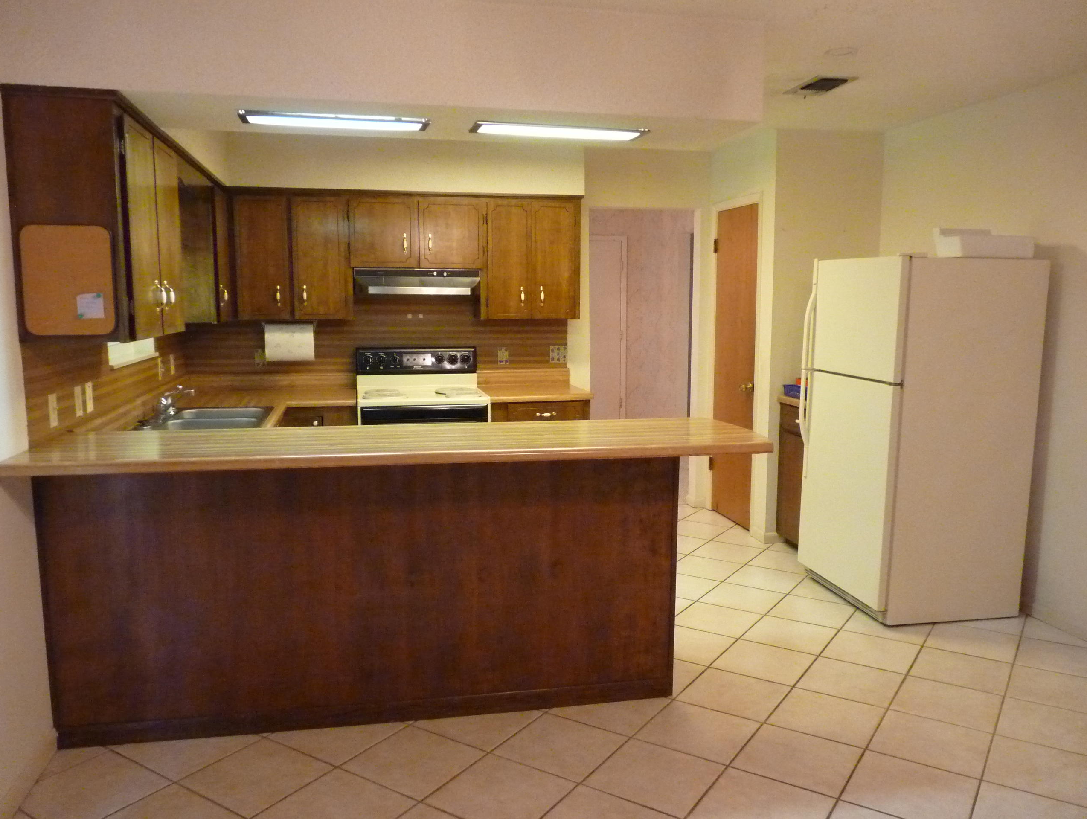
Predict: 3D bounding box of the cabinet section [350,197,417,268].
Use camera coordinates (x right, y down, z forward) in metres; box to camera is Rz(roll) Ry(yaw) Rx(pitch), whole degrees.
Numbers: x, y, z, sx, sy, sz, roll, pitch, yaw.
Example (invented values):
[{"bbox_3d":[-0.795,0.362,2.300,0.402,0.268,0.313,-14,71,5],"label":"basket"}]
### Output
[{"bbox_3d":[-0.939,-1.042,5.031,0.398,0.402,0.020,-1,7,-12],"label":"cabinet section"}]

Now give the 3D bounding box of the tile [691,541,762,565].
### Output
[{"bbox_3d":[1.075,0.844,4.947,0.331,0.010,0.331,4,8,33],"label":"tile"}]

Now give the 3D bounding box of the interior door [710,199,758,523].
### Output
[{"bbox_3d":[1.261,-0.279,5.576,0.036,2.035,0.605,-1,7,-12],"label":"interior door"}]

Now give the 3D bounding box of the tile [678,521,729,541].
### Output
[{"bbox_3d":[0.968,0.775,5.404,0.331,0.010,0.331,5,8,33],"label":"tile"}]

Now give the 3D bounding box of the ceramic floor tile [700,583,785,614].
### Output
[{"bbox_3d":[0.983,0.935,4.199,0.333,0.010,0.333,4,8,33],"label":"ceramic floor tile"}]

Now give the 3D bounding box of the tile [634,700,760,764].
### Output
[{"bbox_3d":[0.527,1.093,2.892,0.333,0.010,0.333,4,8,33],"label":"tile"}]

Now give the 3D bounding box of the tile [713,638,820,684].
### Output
[{"bbox_3d":[0.899,1.024,3.457,0.331,0.010,0.331,4,8,33],"label":"tile"}]

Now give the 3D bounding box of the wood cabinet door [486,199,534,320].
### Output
[{"bbox_3d":[-0.205,-0.901,5.182,0.267,0.700,0.020,-1,7,-10],"label":"wood cabinet door"}]

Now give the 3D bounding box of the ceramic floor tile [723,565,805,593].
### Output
[{"bbox_3d":[1.168,0.900,4.483,0.333,0.010,0.333,4,8,33],"label":"ceramic floor tile"}]

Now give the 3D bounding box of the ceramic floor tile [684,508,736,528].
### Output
[{"bbox_3d":[1.163,0.754,5.693,0.331,0.010,0.331,4,8,33],"label":"ceramic floor tile"}]

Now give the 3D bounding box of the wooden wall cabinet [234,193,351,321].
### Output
[{"bbox_3d":[-1.481,-0.906,5.095,0.655,0.735,0.330,-1,7,-12],"label":"wooden wall cabinet"}]

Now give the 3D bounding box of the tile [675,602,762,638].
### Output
[{"bbox_3d":[0.799,0.969,3.918,0.333,0.010,0.333,4,8,33],"label":"tile"}]

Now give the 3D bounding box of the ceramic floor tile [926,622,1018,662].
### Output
[{"bbox_3d":[1.836,1.001,3.650,0.333,0.010,0.333,4,8,33],"label":"ceramic floor tile"}]

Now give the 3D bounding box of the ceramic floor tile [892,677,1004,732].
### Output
[{"bbox_3d":[1.465,1.068,3.089,0.331,0.010,0.331,4,8,33],"label":"ceramic floor tile"}]

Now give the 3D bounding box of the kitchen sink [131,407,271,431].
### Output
[{"bbox_3d":[-1.560,0.132,3.901,0.550,0.190,0.840,-1,7,-12],"label":"kitchen sink"}]

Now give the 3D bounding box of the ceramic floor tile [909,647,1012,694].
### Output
[{"bbox_3d":[1.649,1.035,3.368,0.333,0.010,0.333,4,8,33],"label":"ceramic floor tile"}]

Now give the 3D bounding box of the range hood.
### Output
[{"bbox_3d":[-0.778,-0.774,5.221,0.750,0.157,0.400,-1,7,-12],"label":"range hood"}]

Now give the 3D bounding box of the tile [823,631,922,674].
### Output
[{"bbox_3d":[1.367,1.012,3.554,0.331,0.010,0.331,4,8,33],"label":"tile"}]

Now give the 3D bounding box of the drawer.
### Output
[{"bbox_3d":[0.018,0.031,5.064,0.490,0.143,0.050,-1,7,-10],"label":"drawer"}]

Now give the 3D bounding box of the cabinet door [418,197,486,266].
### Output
[{"bbox_3d":[-0.552,-1.055,5.128,0.391,0.408,0.040,-1,7,-10],"label":"cabinet door"}]

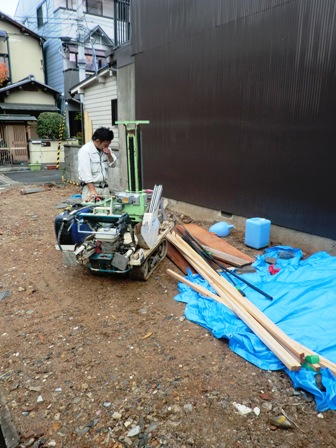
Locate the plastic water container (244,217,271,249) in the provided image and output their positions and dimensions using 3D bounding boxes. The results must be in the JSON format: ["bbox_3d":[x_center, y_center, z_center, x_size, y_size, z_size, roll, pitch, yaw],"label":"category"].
[{"bbox_3d":[1.294,0.141,4.814,0.240,0.355,0.250,-9,17,-35],"label":"plastic water container"}]

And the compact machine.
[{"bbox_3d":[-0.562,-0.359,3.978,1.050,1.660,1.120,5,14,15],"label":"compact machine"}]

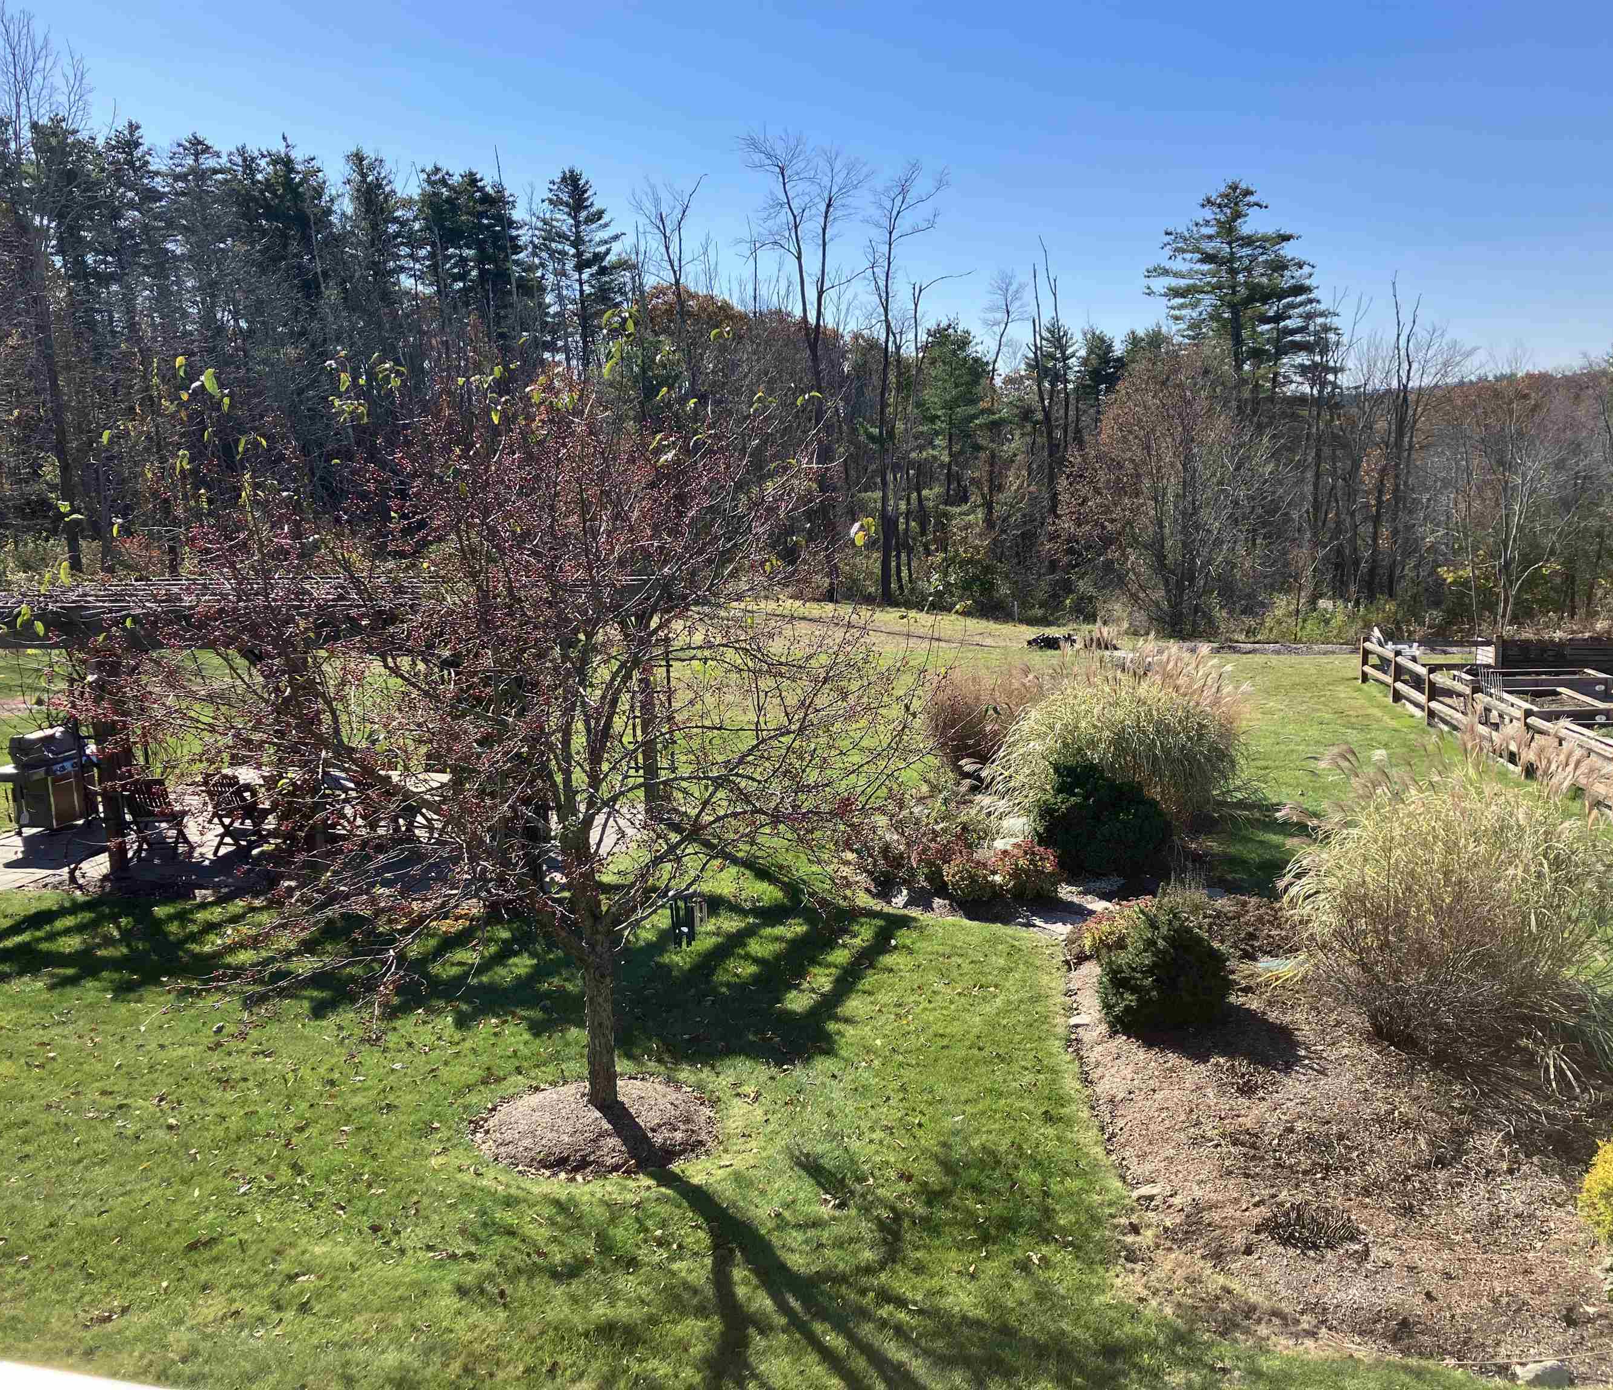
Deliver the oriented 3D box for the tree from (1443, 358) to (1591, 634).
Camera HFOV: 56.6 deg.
[{"bbox_3d":[19.086,-5.377,40.201,4.200,7.600,4.200,-1,9,0],"label":"tree"}]

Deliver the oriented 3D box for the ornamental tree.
[{"bbox_3d":[-1.828,0.310,9.068,5.100,4.600,4.900,-1,9,0],"label":"ornamental tree"}]

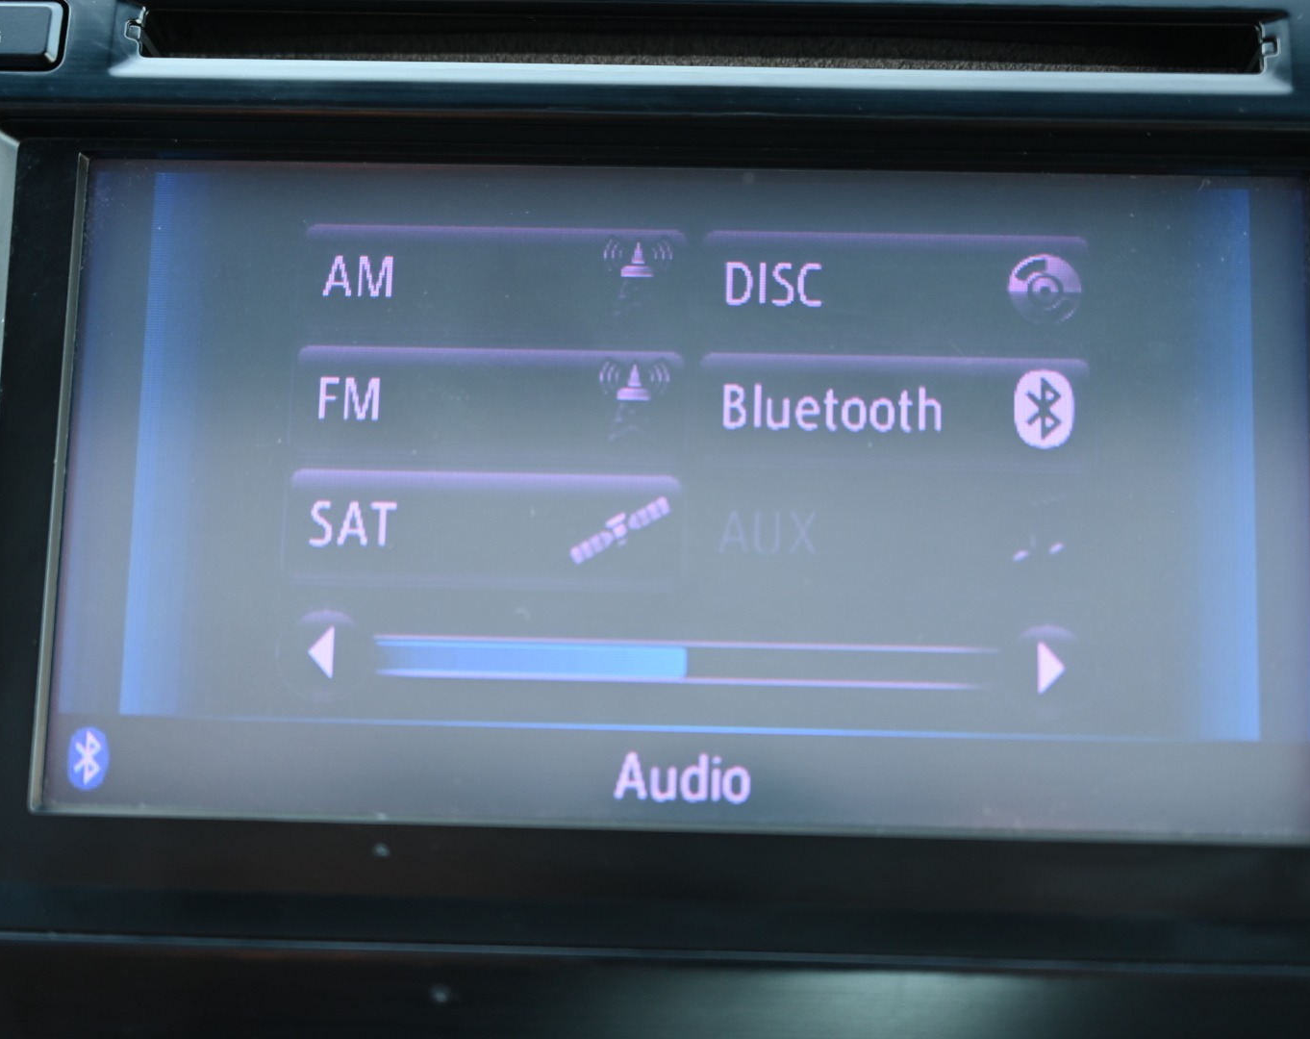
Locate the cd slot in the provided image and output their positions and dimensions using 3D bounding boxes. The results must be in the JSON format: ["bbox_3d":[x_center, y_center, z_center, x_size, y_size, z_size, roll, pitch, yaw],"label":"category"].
[{"bbox_3d":[0.005,-0.053,0.275,0.126,0.006,0.010,1,-10,2],"label":"cd slot"}]

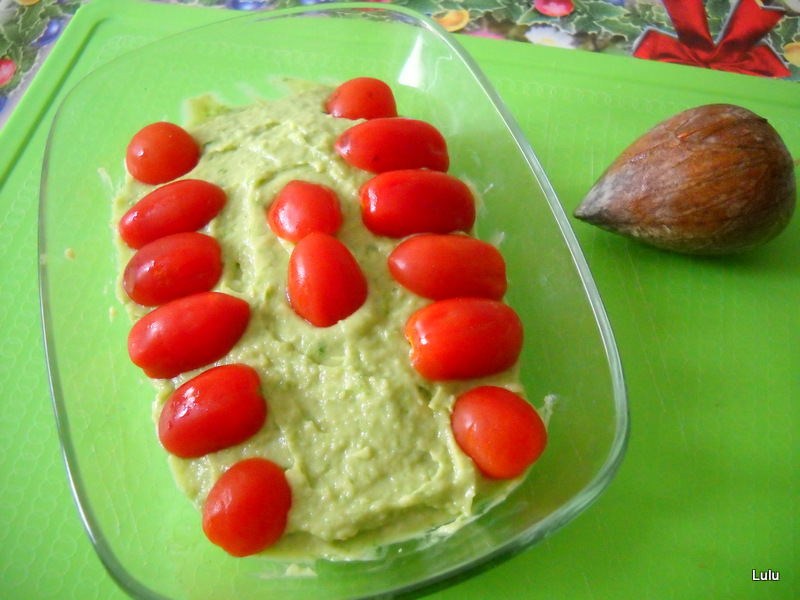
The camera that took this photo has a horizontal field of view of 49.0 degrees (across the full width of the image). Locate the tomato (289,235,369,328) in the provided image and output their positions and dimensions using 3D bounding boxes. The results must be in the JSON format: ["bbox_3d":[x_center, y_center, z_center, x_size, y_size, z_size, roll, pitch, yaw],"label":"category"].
[{"bbox_3d":[-0.021,-0.009,0.248,0.023,0.013,0.030,-7,56,-4],"label":"tomato"}]

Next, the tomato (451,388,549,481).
[{"bbox_3d":[0.026,0.031,0.223,0.024,0.015,0.024,0,56,0],"label":"tomato"}]

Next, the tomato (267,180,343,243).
[{"bbox_3d":[-0.029,-0.028,0.263,0.022,0.013,0.021,0,56,0],"label":"tomato"}]

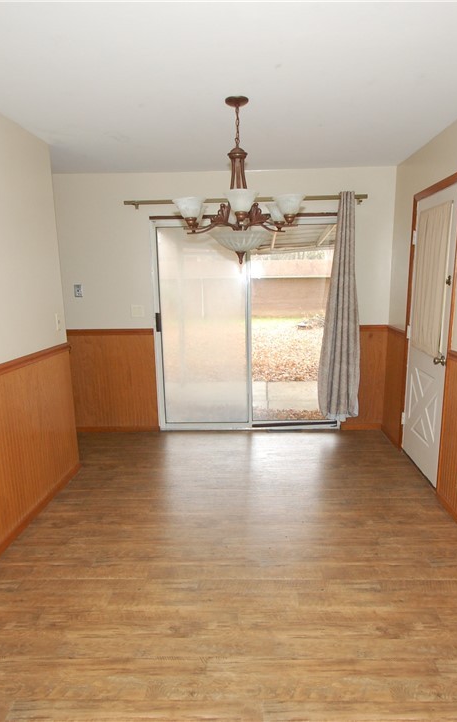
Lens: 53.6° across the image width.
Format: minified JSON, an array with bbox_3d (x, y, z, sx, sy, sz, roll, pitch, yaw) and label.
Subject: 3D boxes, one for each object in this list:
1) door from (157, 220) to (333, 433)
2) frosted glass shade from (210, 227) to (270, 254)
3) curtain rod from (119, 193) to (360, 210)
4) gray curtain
[{"bbox_3d":[0.197,-0.304,4.301,1.790,2.020,0.100,0,11,3],"label":"door"},{"bbox_3d":[0.072,-0.665,2.540,0.335,0.125,0.335,0,11,4],"label":"frosted glass shade"},{"bbox_3d":[0.140,-1.419,4.029,2.150,0.065,0.090,0,11,3],"label":"curtain rod"},{"bbox_3d":[1.032,-0.457,4.142,0.380,2.080,0.140,0,11,3],"label":"gray curtain"}]

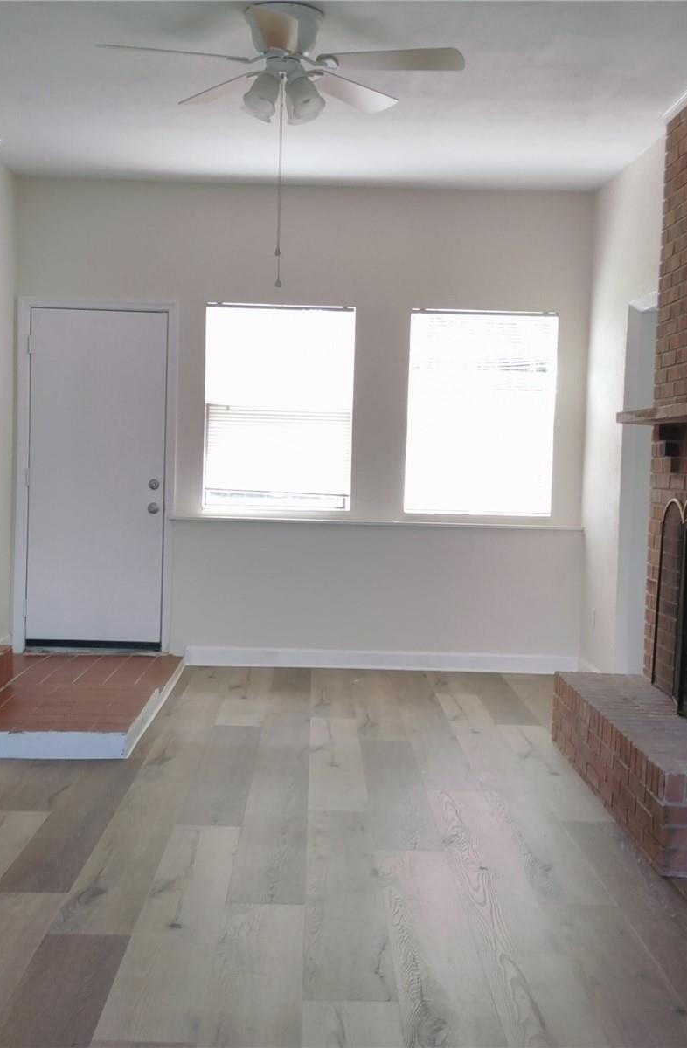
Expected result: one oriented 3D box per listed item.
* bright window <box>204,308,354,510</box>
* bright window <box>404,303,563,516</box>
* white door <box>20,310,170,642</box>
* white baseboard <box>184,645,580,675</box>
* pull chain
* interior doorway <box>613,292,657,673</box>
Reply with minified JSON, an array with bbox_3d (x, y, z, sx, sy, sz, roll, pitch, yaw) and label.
[{"bbox_3d":[-0.388,-0.699,6.864,0.892,1.228,0.100,1,4,-1],"label":"bright window"},{"bbox_3d":[0.836,-0.671,6.892,0.891,1.224,0.100,1,4,-1],"label":"bright window"},{"bbox_3d":[-1.487,-0.263,6.846,0.820,2.032,0.050,1,4,-1],"label":"white door"},{"bbox_3d":[0.245,0.838,6.922,2.398,0.112,0.016,1,4,-1],"label":"white baseboard"},{"bbox_3d":[-0.227,-1.201,4.062,0.030,0.699,0.030,1,4,-1],"label":"pull chain"},{"bbox_3d":[1.540,-0.074,5.658,0.100,2.156,0.794,1,4,-1],"label":"interior doorway"}]

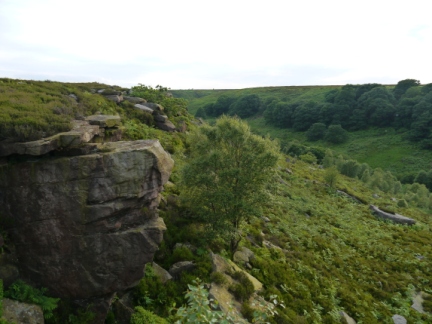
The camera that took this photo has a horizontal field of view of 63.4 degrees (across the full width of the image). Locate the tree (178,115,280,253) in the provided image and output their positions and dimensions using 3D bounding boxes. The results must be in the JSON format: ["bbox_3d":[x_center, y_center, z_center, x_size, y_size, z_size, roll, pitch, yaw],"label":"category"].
[{"bbox_3d":[0.590,1.030,14.300,4.000,5.700,3.900,0,11,0],"label":"tree"}]

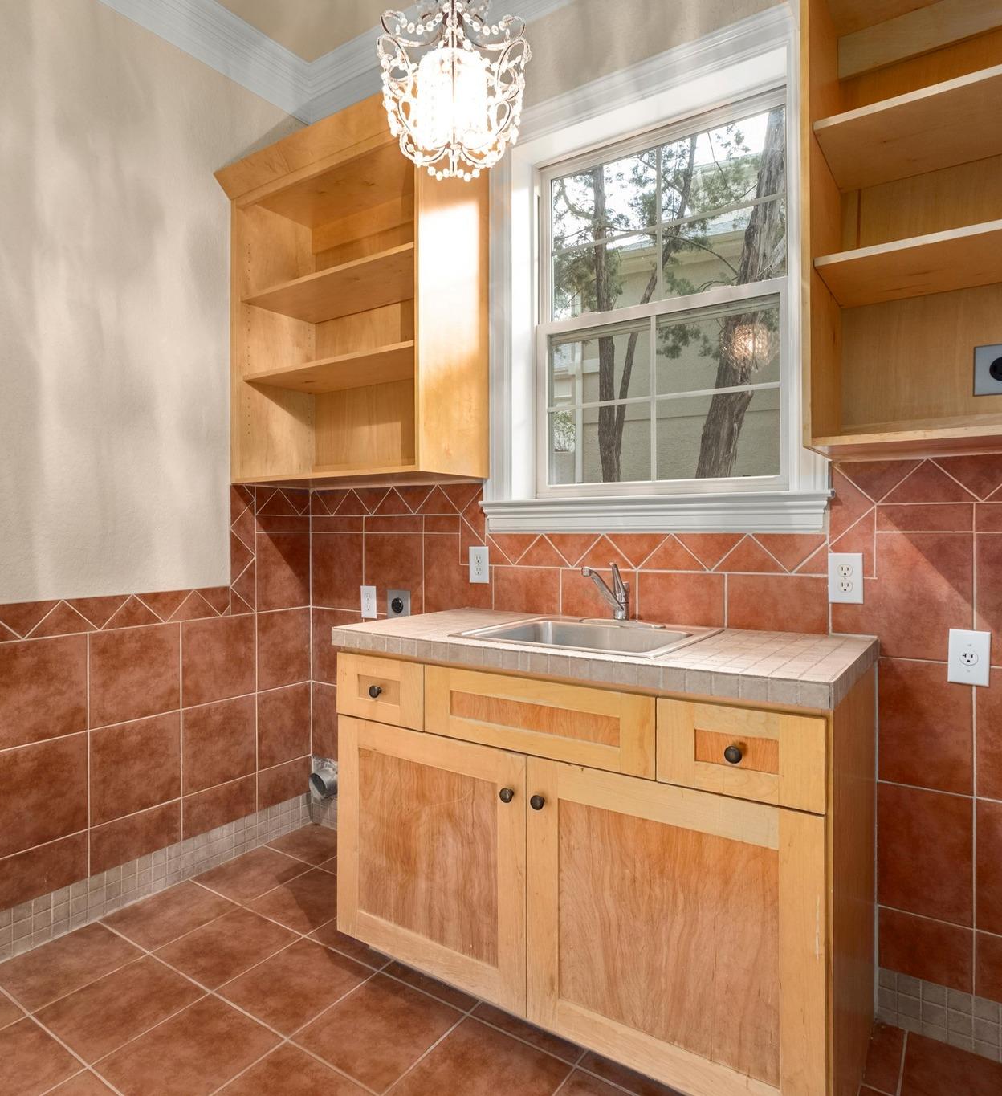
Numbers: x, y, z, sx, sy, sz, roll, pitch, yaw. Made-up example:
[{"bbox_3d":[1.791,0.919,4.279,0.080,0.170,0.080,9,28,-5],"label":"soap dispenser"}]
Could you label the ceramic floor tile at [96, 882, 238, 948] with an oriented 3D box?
[{"bbox_3d":[-1.052,1.173,2.189,0.296,0.010,0.306,0,1,34],"label":"ceramic floor tile"}]

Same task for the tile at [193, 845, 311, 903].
[{"bbox_3d":[-0.879,1.163,2.437,0.291,0.010,0.299,1,1,34],"label":"tile"}]

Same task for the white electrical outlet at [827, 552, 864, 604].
[{"bbox_3d":[0.859,0.077,1.706,0.078,0.123,0.009,1,1,34],"label":"white electrical outlet"}]

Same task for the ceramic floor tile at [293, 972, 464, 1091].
[{"bbox_3d":[-0.295,1.174,1.672,0.299,0.010,0.302,1,1,34],"label":"ceramic floor tile"}]

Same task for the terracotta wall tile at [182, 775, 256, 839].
[{"bbox_3d":[-1.015,0.937,2.488,0.010,0.146,0.299,1,1,34],"label":"terracotta wall tile"}]

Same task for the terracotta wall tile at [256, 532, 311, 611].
[{"bbox_3d":[-0.853,0.098,2.697,0.010,0.297,0.255,1,1,34],"label":"terracotta wall tile"}]

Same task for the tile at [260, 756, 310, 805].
[{"bbox_3d":[-0.860,0.937,2.730,0.010,0.150,0.260,1,1,34],"label":"tile"}]

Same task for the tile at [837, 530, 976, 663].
[{"bbox_3d":[0.960,0.115,1.649,0.299,0.302,0.010,1,1,34],"label":"tile"}]

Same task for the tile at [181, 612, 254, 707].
[{"bbox_3d":[-1.011,0.405,2.469,0.010,0.296,0.296,1,1,34],"label":"tile"}]

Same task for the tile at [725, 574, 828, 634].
[{"bbox_3d":[0.722,0.143,1.794,0.248,0.143,0.010,1,1,34],"label":"tile"}]

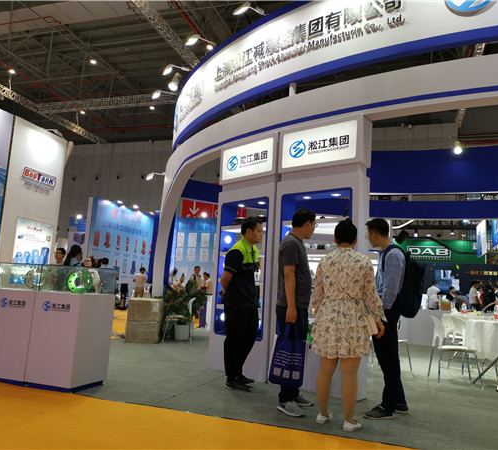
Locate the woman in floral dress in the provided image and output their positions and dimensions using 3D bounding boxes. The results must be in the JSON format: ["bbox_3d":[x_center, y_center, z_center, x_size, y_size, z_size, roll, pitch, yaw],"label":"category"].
[{"bbox_3d":[0.773,0.731,3.717,0.540,1.600,0.340,-1,-10,28],"label":"woman in floral dress"}]

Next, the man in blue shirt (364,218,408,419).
[{"bbox_3d":[1.192,0.767,4.106,0.420,1.700,0.480,0,-10,21],"label":"man in blue shirt"}]

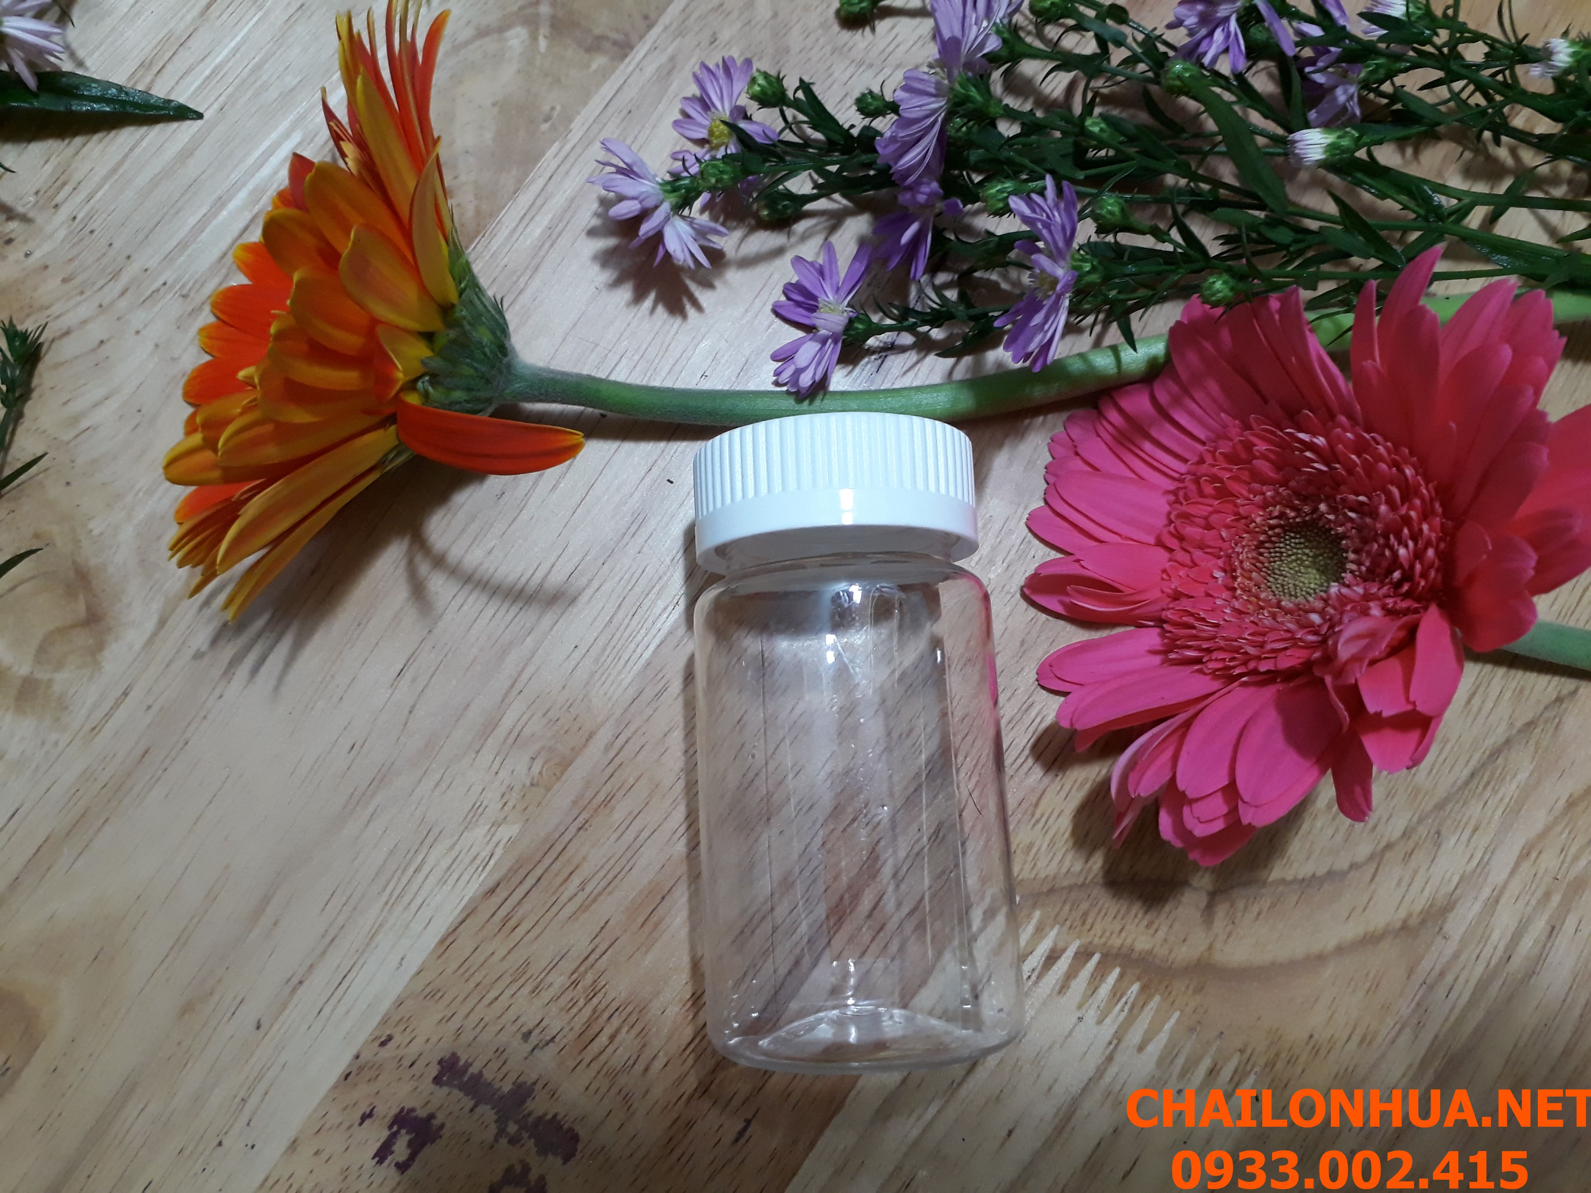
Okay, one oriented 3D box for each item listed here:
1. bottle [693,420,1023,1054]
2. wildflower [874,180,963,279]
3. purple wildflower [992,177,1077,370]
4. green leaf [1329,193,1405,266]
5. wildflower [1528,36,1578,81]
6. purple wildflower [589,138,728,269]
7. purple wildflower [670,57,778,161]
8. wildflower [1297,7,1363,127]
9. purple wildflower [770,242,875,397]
[{"bbox_3d":[0.008,0.023,0.193,0.046,0.046,0.092,-3,77,-1],"label":"bottle"},{"bbox_3d":[0.022,-0.068,0.225,0.014,0.020,0.020,-25,79,-9],"label":"wildflower"},{"bbox_3d":[0.042,-0.057,0.219,0.014,0.027,0.032,-5,77,-8],"label":"purple wildflower"},{"bbox_3d":[0.104,-0.067,0.226,0.018,0.003,0.004,39,80,8],"label":"green leaf"},{"bbox_3d":[0.143,-0.102,0.234,0.008,0.008,0.008,-18,77,12],"label":"wildflower"},{"bbox_3d":[-0.025,-0.070,0.220,0.015,0.024,0.028,-40,79,21],"label":"purple wildflower"},{"bbox_3d":[-0.013,-0.088,0.230,0.025,0.012,0.027,-27,75,34],"label":"purple wildflower"},{"bbox_3d":[0.100,-0.099,0.232,0.012,0.020,0.021,-6,77,3],"label":"wildflower"},{"bbox_3d":[0.005,-0.049,0.220,0.014,0.024,0.025,3,76,-26],"label":"purple wildflower"}]

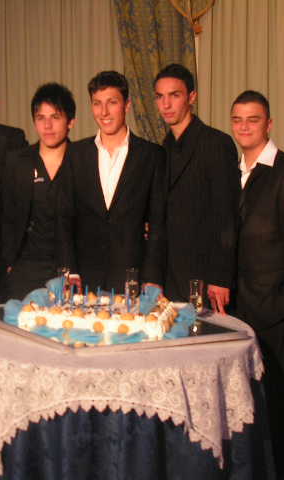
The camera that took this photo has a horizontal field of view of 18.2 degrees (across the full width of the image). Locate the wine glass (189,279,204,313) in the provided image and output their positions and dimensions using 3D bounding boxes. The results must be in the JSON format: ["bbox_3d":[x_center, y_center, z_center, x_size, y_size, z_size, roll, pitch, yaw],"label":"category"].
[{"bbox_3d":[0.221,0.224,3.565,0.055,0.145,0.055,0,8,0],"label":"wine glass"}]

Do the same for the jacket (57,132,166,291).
[{"bbox_3d":[-0.134,-0.145,3.894,0.490,0.750,0.280,0,8,3],"label":"jacket"}]

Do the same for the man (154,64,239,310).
[{"bbox_3d":[0.232,0.143,3.852,0.490,1.770,0.320,3,8,25],"label":"man"}]

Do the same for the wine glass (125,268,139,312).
[{"bbox_3d":[-0.036,0.205,3.386,0.055,0.170,0.055,0,8,0],"label":"wine glass"}]

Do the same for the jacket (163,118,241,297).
[{"bbox_3d":[0.234,-0.144,3.814,0.470,0.810,0.290,3,8,25],"label":"jacket"}]

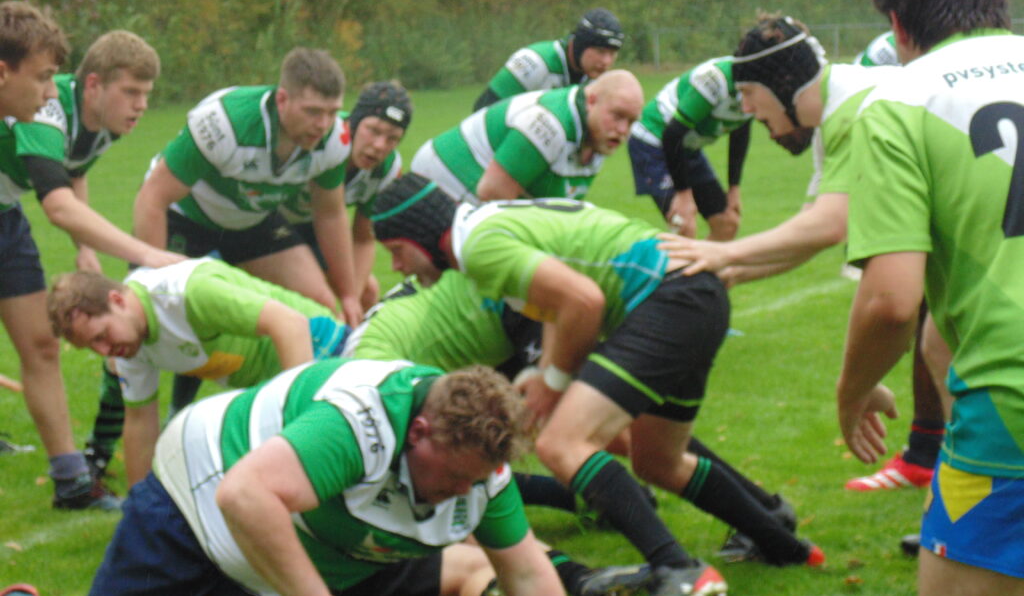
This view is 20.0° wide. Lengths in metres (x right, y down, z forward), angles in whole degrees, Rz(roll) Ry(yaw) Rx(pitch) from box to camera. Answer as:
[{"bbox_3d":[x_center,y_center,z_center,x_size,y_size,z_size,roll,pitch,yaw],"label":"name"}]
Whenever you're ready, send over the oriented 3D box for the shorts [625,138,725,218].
[{"bbox_3d":[0.600,-0.471,10.700,0.360,0.340,0.310,-5,29,-37],"label":"shorts"}]

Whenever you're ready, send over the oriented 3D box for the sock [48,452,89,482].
[{"bbox_3d":[-1.290,0.503,8.450,0.125,0.110,0.105,-10,7,16],"label":"sock"}]

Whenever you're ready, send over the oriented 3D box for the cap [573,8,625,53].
[{"bbox_3d":[0.304,-0.927,10.200,0.190,0.200,0.230,-5,27,-37],"label":"cap"}]

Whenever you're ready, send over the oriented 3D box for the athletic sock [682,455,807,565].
[{"bbox_3d":[0.587,0.536,7.250,0.360,0.130,0.120,36,-6,1],"label":"athletic sock"}]

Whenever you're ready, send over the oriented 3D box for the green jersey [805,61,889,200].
[{"bbox_3d":[0.974,-0.271,7.050,0.400,0.660,0.540,-38,3,5],"label":"green jersey"}]

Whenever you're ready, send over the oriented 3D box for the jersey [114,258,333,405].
[{"bbox_3d":[-0.689,0.079,7.050,0.580,0.330,0.470,20,-36,-41],"label":"jersey"}]

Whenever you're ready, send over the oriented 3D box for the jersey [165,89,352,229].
[{"bbox_3d":[-0.685,-0.371,7.650,0.530,0.340,0.630,-3,-27,-30],"label":"jersey"}]

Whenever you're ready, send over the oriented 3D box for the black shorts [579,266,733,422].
[{"bbox_3d":[0.349,0.118,7.200,0.330,0.370,0.380,-19,7,-14],"label":"black shorts"}]

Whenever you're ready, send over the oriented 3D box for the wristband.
[{"bbox_3d":[0.110,0.194,6.980,0.065,0.045,0.068,24,0,-6],"label":"wristband"}]

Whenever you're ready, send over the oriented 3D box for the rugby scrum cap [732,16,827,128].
[{"bbox_3d":[0.639,-0.541,6.950,0.210,0.235,0.185,-30,0,0],"label":"rugby scrum cap"}]

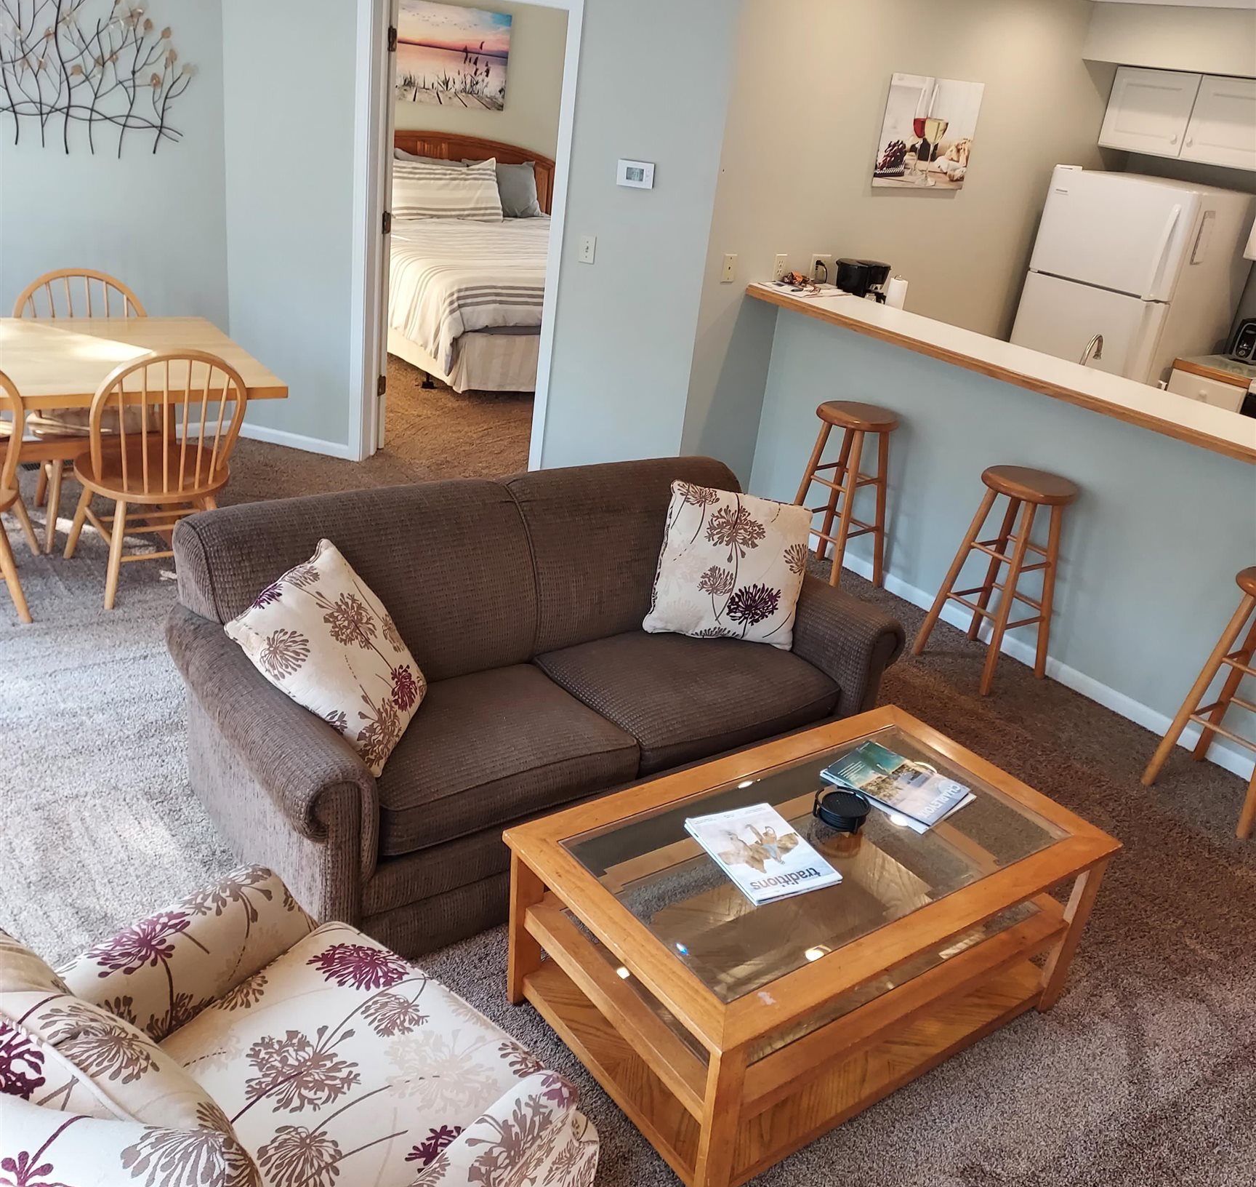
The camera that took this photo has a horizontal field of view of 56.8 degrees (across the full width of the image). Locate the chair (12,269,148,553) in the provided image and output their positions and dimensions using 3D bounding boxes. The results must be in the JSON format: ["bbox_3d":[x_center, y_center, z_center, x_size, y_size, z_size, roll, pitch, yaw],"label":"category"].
[{"bbox_3d":[-1.987,-0.701,4.353,0.470,0.925,0.550,-10,30,-34],"label":"chair"}]

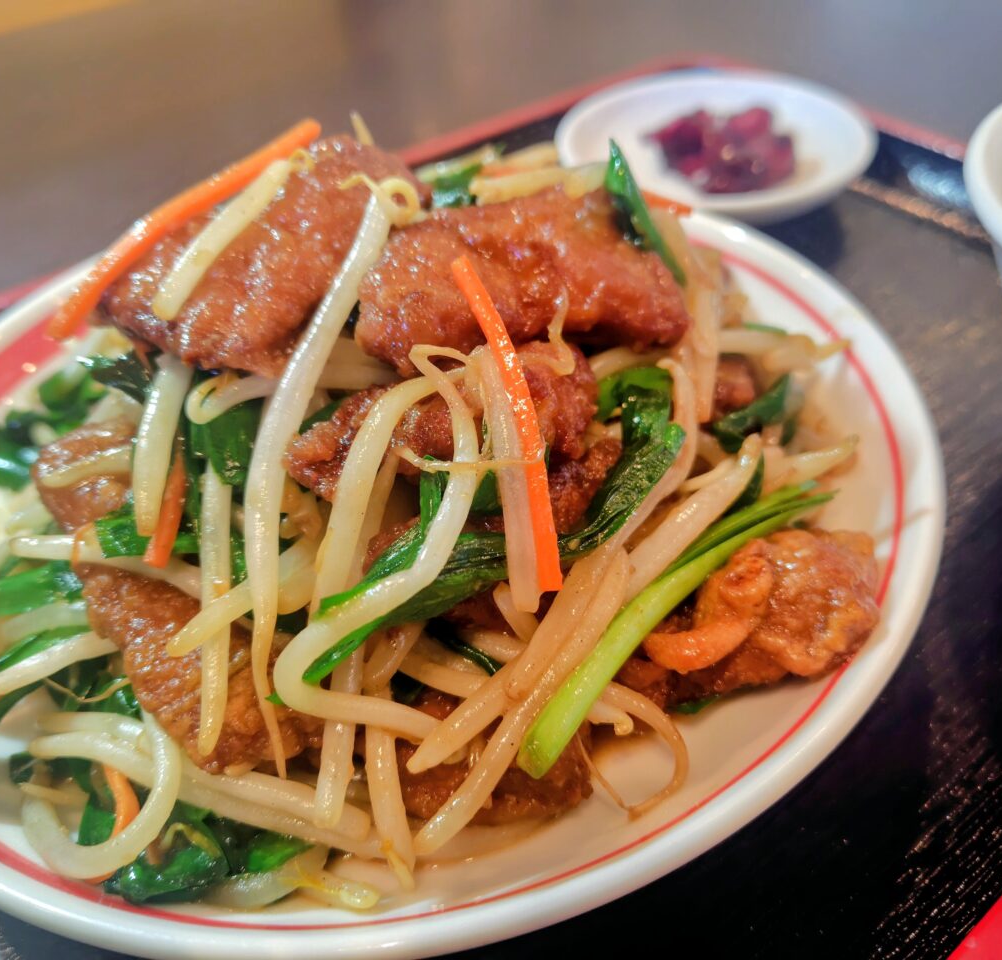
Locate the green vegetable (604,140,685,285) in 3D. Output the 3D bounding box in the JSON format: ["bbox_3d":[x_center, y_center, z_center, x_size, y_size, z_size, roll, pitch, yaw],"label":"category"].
[{"bbox_3d":[0.030,-0.055,0.174,0.007,0.008,0.035,-19,68,-5],"label":"green vegetable"}]

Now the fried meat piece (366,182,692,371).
[{"bbox_3d":[0.004,-0.039,0.168,0.059,0.017,0.037,-2,61,-4],"label":"fried meat piece"}]

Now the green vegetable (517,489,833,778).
[{"bbox_3d":[0.028,0.024,0.142,0.011,0.011,0.069,33,57,32],"label":"green vegetable"}]

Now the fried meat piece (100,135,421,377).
[{"bbox_3d":[-0.049,-0.046,0.175,0.040,0.017,0.054,30,67,26],"label":"fried meat piece"}]

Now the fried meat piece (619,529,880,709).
[{"bbox_3d":[0.042,0.024,0.147,0.040,0.018,0.027,-15,50,0],"label":"fried meat piece"}]

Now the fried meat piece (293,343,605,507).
[{"bbox_3d":[-0.010,-0.010,0.154,0.051,0.021,0.025,-10,59,4],"label":"fried meat piece"}]

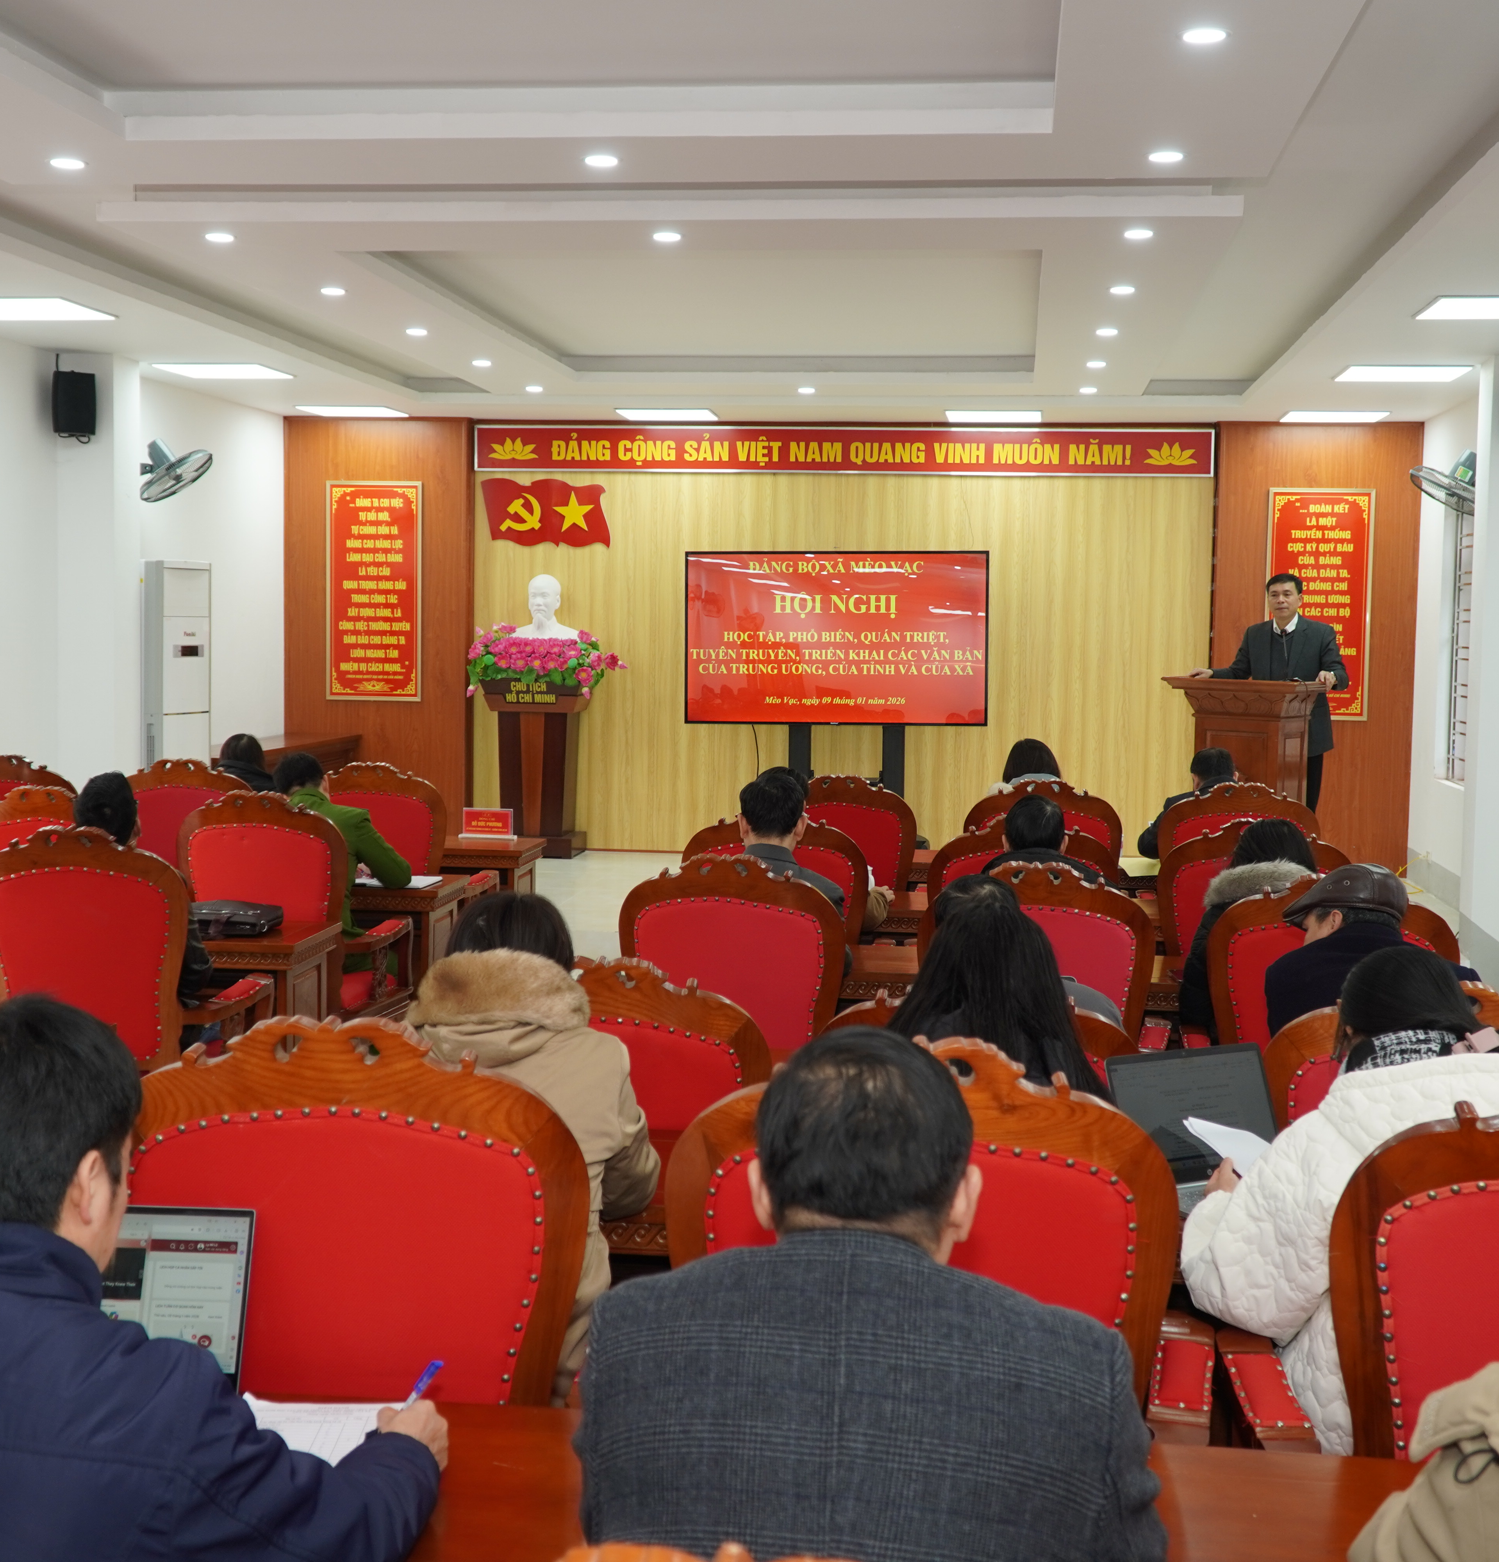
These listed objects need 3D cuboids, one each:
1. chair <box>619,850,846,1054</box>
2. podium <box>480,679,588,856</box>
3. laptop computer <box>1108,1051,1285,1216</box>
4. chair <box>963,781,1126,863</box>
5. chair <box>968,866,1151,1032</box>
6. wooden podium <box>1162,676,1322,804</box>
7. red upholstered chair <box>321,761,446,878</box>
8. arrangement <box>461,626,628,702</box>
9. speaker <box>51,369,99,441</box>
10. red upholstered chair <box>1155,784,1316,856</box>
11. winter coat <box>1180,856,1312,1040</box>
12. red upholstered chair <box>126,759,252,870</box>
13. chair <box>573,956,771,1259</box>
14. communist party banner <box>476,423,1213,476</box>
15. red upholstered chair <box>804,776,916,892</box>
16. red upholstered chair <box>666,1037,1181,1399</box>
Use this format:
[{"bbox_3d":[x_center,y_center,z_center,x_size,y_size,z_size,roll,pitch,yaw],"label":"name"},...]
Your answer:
[{"bbox_3d":[-0.010,0.693,4.934,0.590,1.080,0.630,2,5,8],"label":"chair"},{"bbox_3d":[-1.356,-0.085,12.711,0.660,1.180,0.480,2,5,8],"label":"podium"},{"bbox_3d":[0.741,0.535,2.941,0.315,0.205,0.265,-1,5,-26],"label":"laptop computer"},{"bbox_3d":[1.060,0.532,7.137,0.660,1.110,0.650,2,5,8],"label":"chair"},{"bbox_3d":[0.702,0.721,4.883,0.660,1.110,0.650,2,5,8],"label":"chair"},{"bbox_3d":[2.356,0.115,9.310,0.680,1.160,0.430,5,6,39],"label":"wooden podium"},{"bbox_3d":[-1.332,0.466,7.400,0.660,1.110,0.650,2,5,8],"label":"red upholstered chair"},{"bbox_3d":[-1.186,-0.681,11.343,0.930,0.420,0.500,2,5,8],"label":"arrangement"},{"bbox_3d":[-3.081,-1.718,8.911,0.180,0.265,0.170,-2,6,-30],"label":"speaker"},{"bbox_3d":[1.743,0.503,7.277,0.630,1.050,0.620,1,5,2],"label":"red upholstered chair"},{"bbox_3d":[1.251,0.528,4.734,0.500,0.697,0.450,1,5,3],"label":"winter coat"},{"bbox_3d":[-2.080,0.419,7.428,0.630,1.050,0.620,1,5,0],"label":"red upholstered chair"},{"bbox_3d":[-0.205,0.810,3.468,0.660,1.110,0.650,2,5,8],"label":"chair"},{"bbox_3d":[0.501,-1.923,11.366,4.302,0.280,0.050,2,5,8],"label":"communist party banner"},{"bbox_3d":[0.355,0.503,7.248,0.590,1.080,0.630,2,5,8],"label":"red upholstered chair"},{"bbox_3d":[0.216,0.837,2.703,0.650,1.100,0.620,1,5,3],"label":"red upholstered chair"}]

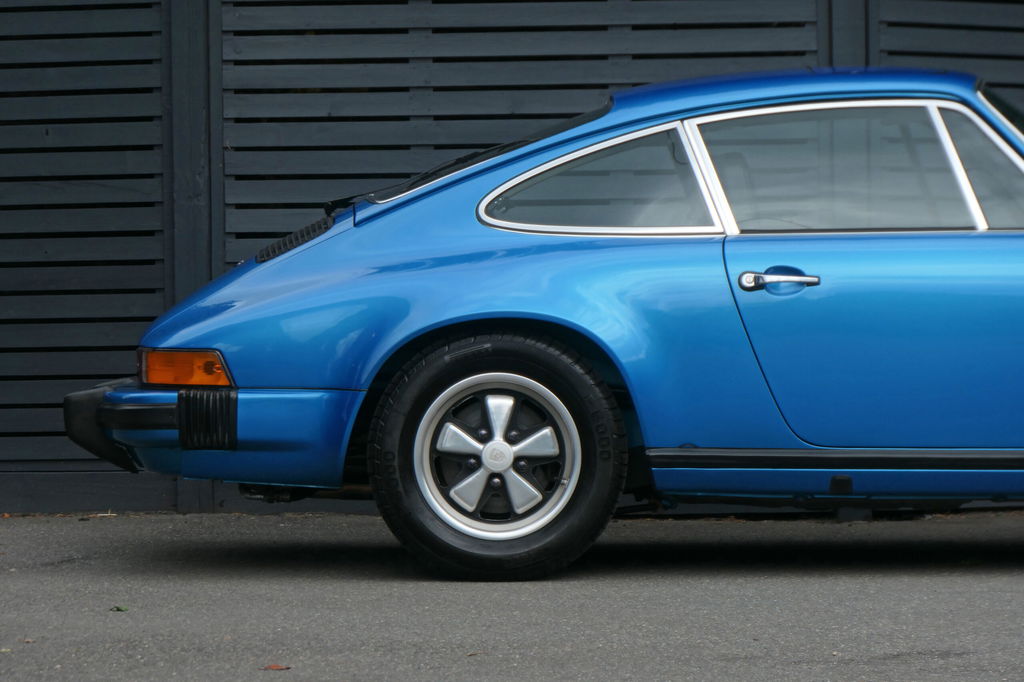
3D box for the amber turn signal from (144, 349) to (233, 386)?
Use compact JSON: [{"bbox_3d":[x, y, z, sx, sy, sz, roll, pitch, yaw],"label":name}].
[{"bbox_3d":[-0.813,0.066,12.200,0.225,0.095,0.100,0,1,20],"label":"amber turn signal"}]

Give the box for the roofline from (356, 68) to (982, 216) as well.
[{"bbox_3d":[0.410,-0.520,12.880,1.600,0.400,1.200,0,1,0],"label":"roofline"}]

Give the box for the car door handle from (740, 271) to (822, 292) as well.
[{"bbox_3d":[0.661,-0.147,12.090,0.203,0.054,0.050,0,1,0],"label":"car door handle"}]

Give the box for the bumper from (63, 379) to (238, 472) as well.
[{"bbox_3d":[-0.920,0.207,12.860,0.470,0.240,1.500,0,1,0],"label":"bumper"}]

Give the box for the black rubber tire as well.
[{"bbox_3d":[-0.034,0.279,12.220,0.640,0.630,0.205,0,1,0],"label":"black rubber tire"}]

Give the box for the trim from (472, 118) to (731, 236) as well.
[{"bbox_3d":[0.223,-0.410,12.320,0.630,0.290,0.080,0,-15,9],"label":"trim"}]

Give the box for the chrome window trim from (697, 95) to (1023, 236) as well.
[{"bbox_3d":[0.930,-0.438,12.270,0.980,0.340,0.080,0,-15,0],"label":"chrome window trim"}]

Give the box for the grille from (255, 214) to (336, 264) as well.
[{"bbox_3d":[-0.573,-0.270,12.850,0.235,0.045,0.580,-30,1,1],"label":"grille"}]

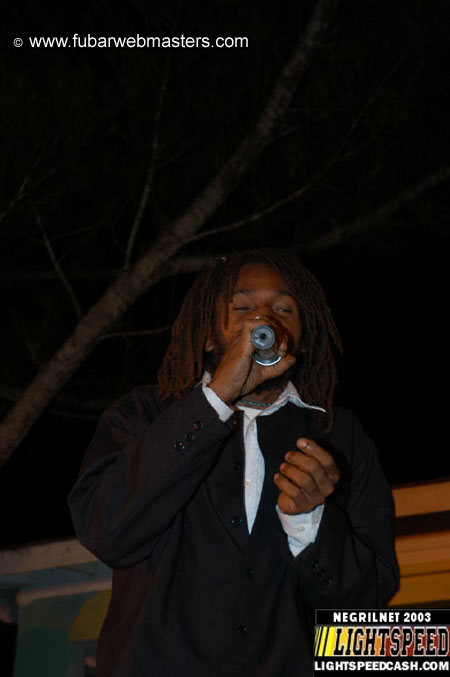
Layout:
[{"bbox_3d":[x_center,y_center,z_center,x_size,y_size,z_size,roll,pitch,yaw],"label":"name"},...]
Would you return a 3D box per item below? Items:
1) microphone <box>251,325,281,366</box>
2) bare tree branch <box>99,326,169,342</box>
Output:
[{"bbox_3d":[0.061,0.023,2.085,0.052,0.052,0.235,-1,-12,4],"label":"microphone"},{"bbox_3d":[-0.281,-0.016,4.700,0.270,0.050,0.060,-9,-11,0],"label":"bare tree branch"}]

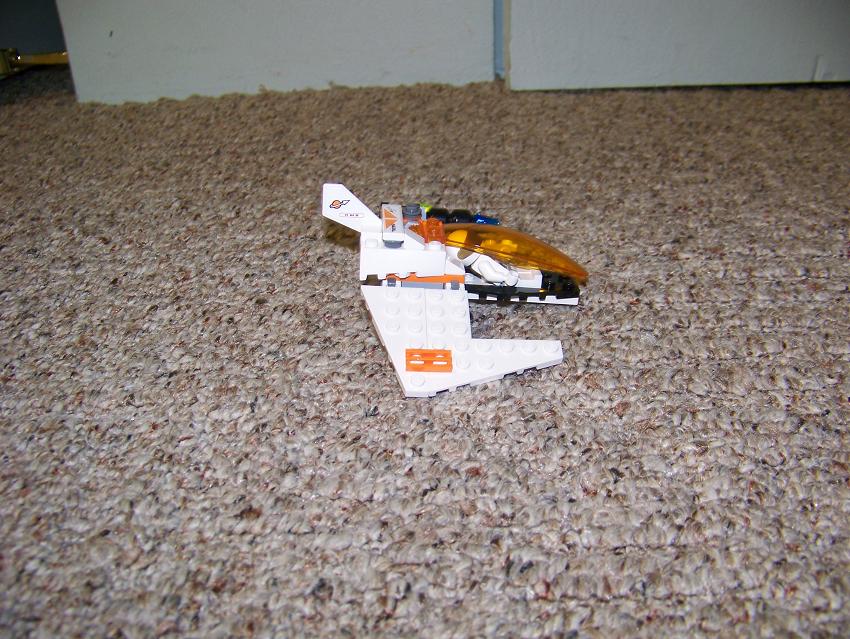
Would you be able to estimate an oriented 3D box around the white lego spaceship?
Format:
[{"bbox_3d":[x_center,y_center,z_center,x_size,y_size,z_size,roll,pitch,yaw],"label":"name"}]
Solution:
[{"bbox_3d":[0.013,-0.027,0.339,0.106,0.051,0.135,2,28,-4],"label":"white lego spaceship"}]

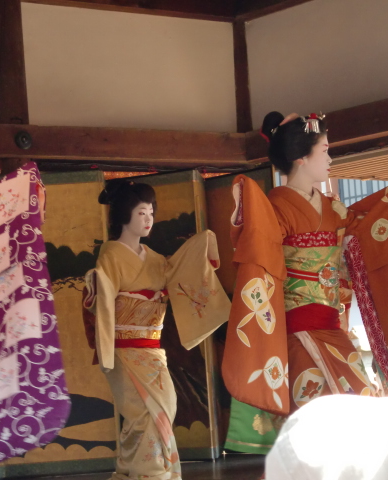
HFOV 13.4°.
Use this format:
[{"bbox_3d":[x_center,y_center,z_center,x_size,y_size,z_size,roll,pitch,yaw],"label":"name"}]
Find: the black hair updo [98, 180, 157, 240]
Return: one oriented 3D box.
[{"bbox_3d":[-0.338,-0.155,8.350,0.280,0.285,0.250,-7,-5,42],"label":"black hair updo"}]

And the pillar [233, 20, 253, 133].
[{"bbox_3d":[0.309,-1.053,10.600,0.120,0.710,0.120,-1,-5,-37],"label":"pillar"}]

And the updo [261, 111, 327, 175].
[{"bbox_3d":[0.384,-0.376,6.350,0.250,0.240,0.225,-4,-4,6],"label":"updo"}]

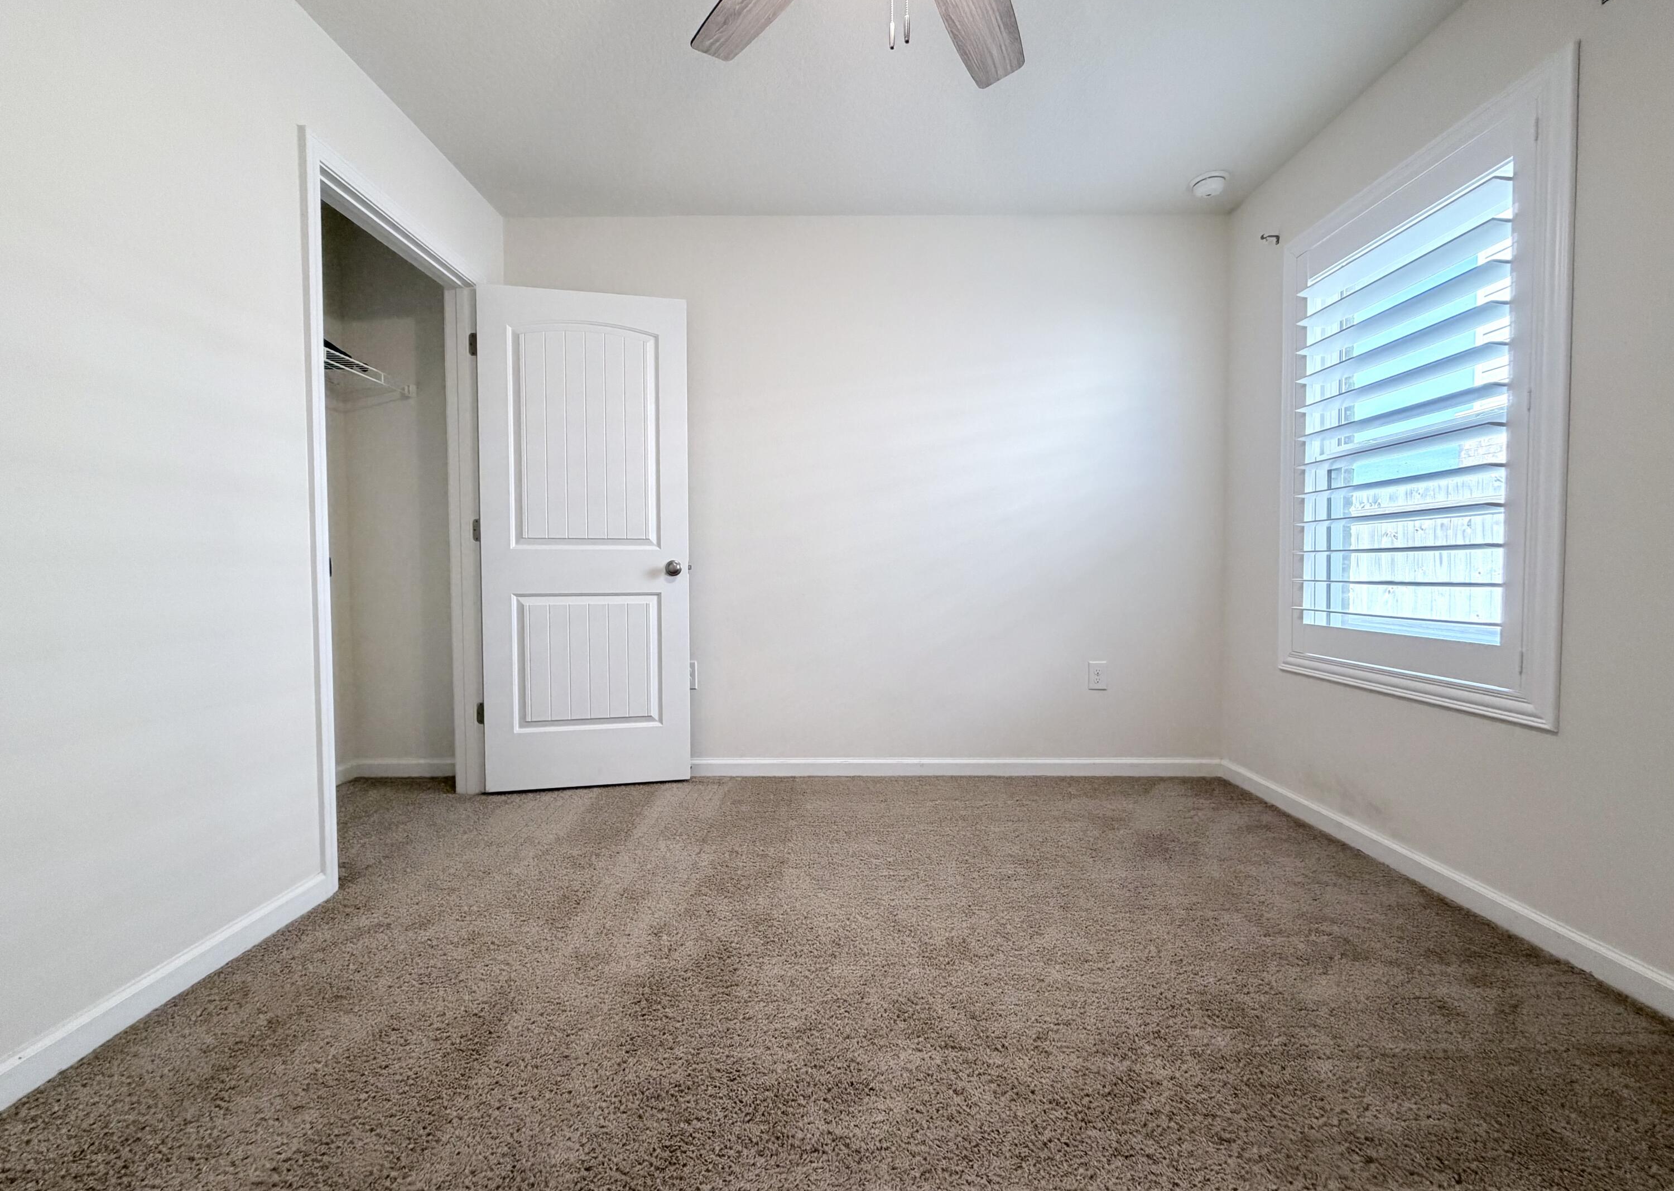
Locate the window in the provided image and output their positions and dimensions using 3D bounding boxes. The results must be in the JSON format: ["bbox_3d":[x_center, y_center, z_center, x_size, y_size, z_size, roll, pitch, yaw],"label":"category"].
[{"bbox_3d":[1.711,-0.487,2.052,0.090,1.570,0.990,0,2,0],"label":"window"}]

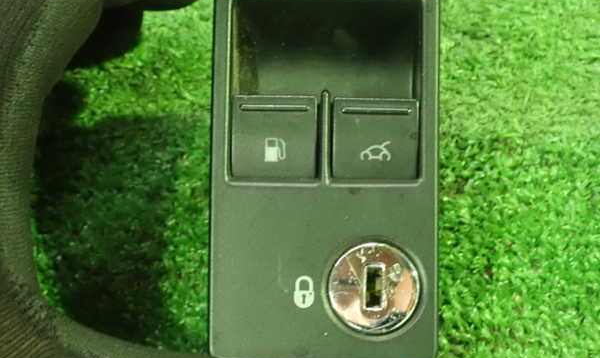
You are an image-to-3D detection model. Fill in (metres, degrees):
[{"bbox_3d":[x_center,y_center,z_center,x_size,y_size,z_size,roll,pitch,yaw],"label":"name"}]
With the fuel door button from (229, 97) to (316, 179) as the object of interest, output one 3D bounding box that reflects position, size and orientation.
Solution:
[{"bbox_3d":[-0.006,-0.009,0.382,0.018,0.007,0.018,1,85,0],"label":"fuel door button"}]

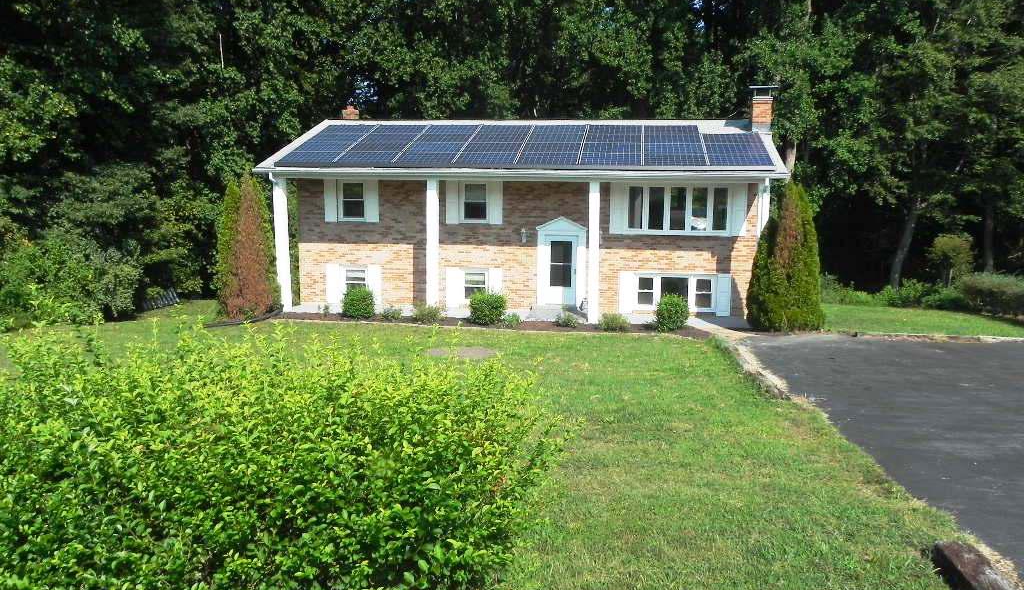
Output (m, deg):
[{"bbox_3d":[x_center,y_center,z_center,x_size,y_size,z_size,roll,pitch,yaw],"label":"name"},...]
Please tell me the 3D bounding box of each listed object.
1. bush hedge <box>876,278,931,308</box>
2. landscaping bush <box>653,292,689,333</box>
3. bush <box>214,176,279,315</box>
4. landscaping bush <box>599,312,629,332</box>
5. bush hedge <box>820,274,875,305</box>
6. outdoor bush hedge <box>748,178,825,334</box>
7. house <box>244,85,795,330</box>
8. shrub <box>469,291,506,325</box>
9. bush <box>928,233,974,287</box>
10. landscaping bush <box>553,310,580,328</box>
[{"bbox_3d":[12.695,-0.115,24.933,1.768,0.910,1.326,2,9,9],"label":"bush hedge"},{"bbox_3d":[4.166,0.428,20.081,0.897,0.943,0.918,2,9,9],"label":"landscaping bush"},{"bbox_3d":[-7.663,-1.443,22.405,1.913,4.030,1.734,2,9,9],"label":"bush"},{"bbox_3d":[2.700,0.699,20.256,0.851,0.429,0.765,2,9,9],"label":"landscaping bush"},{"bbox_3d":[11.036,-0.214,25.292,1.794,0.991,1.326,2,9,9],"label":"bush hedge"},{"bbox_3d":[7.362,-1.070,20.696,2.120,3.923,1.887,2,9,9],"label":"outdoor bush hedge"},{"bbox_3d":[0.705,-3.343,25.868,14.647,6.732,10.424,2,9,9],"label":"house"},{"bbox_3d":[-0.662,0.334,20.800,1.038,0.866,0.969,1,9,0],"label":"shrub"},{"bbox_3d":[15.454,-1.189,27.039,1.634,1.940,1.530,2,9,9],"label":"bush"},{"bbox_3d":[1.490,0.609,20.648,0.705,0.446,0.663,2,9,9],"label":"landscaping bush"}]

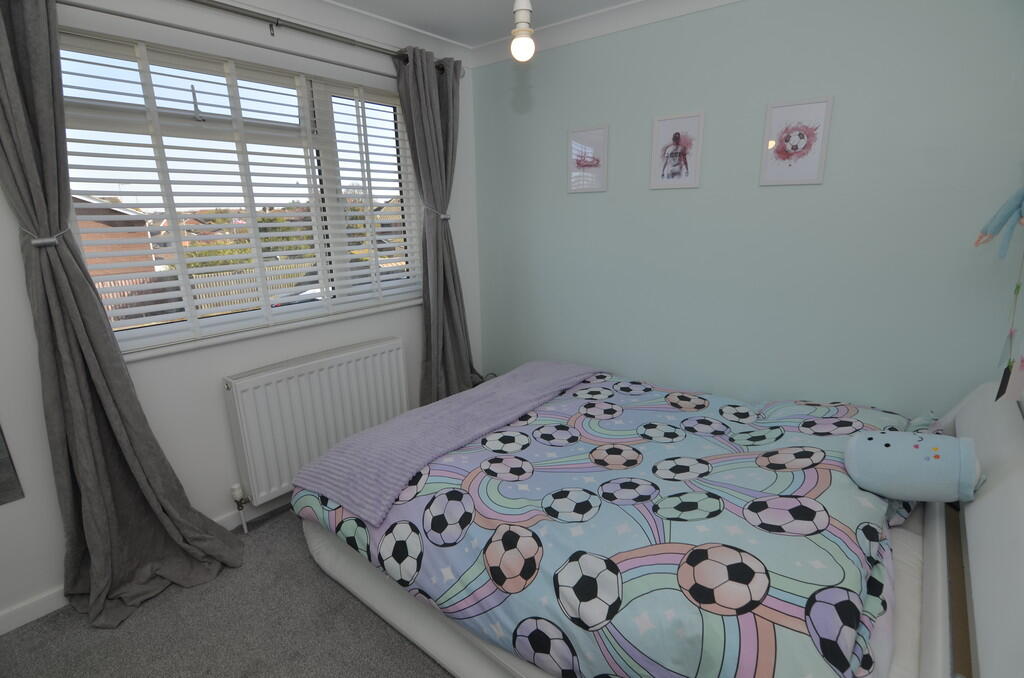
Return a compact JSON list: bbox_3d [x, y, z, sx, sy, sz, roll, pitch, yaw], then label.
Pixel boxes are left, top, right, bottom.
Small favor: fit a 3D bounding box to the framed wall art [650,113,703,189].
[{"bbox_3d":[0.782,-0.883,2.158,0.233,0.322,0.018,10,19,35],"label":"framed wall art"}]

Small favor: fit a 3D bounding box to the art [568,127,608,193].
[{"bbox_3d":[0.409,-0.948,2.426,0.233,0.322,0.018,10,19,35],"label":"art"}]

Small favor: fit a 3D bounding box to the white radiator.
[{"bbox_3d":[-0.924,0.376,2.326,0.106,0.589,0.849,12,20,40],"label":"white radiator"}]

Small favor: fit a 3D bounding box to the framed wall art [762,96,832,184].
[{"bbox_3d":[1.172,-0.805,1.880,0.233,0.322,0.018,10,19,35],"label":"framed wall art"}]

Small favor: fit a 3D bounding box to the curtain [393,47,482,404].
[{"bbox_3d":[-0.392,-0.431,2.696,0.180,2.237,0.490,12,20,40],"label":"curtain"}]

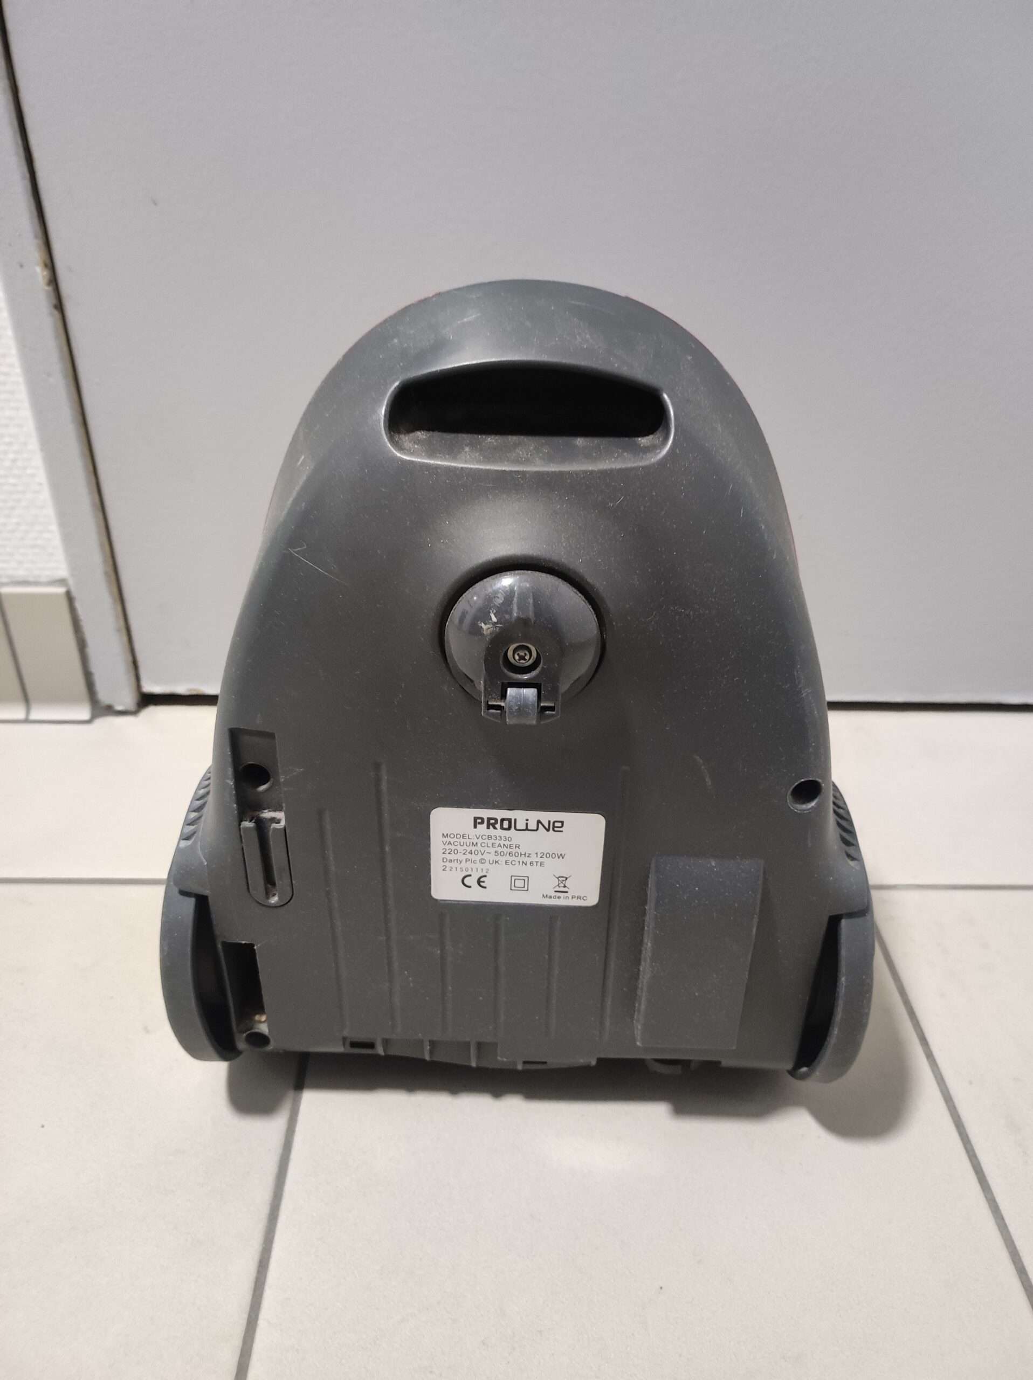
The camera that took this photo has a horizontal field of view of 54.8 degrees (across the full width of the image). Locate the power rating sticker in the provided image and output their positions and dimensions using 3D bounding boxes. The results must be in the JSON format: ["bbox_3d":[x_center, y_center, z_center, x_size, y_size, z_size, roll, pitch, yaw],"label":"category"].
[{"bbox_3d":[0.001,0.066,0.395,0.068,0.045,0.001,2,28,1],"label":"power rating sticker"}]

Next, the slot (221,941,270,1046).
[{"bbox_3d":[-0.118,0.129,0.439,0.015,0.060,0.014,2,28,1],"label":"slot"}]

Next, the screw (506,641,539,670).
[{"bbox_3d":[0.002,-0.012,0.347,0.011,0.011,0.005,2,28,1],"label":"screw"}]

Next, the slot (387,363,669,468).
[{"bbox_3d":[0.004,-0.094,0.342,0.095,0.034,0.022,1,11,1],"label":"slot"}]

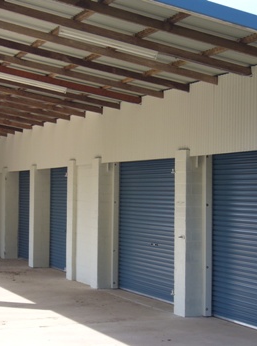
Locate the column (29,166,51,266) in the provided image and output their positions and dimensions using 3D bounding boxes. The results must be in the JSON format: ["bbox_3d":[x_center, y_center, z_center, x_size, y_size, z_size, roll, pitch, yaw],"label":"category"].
[{"bbox_3d":[-2.458,1.212,24.451,0.451,2.830,0.451,1,-2,-21],"label":"column"}]

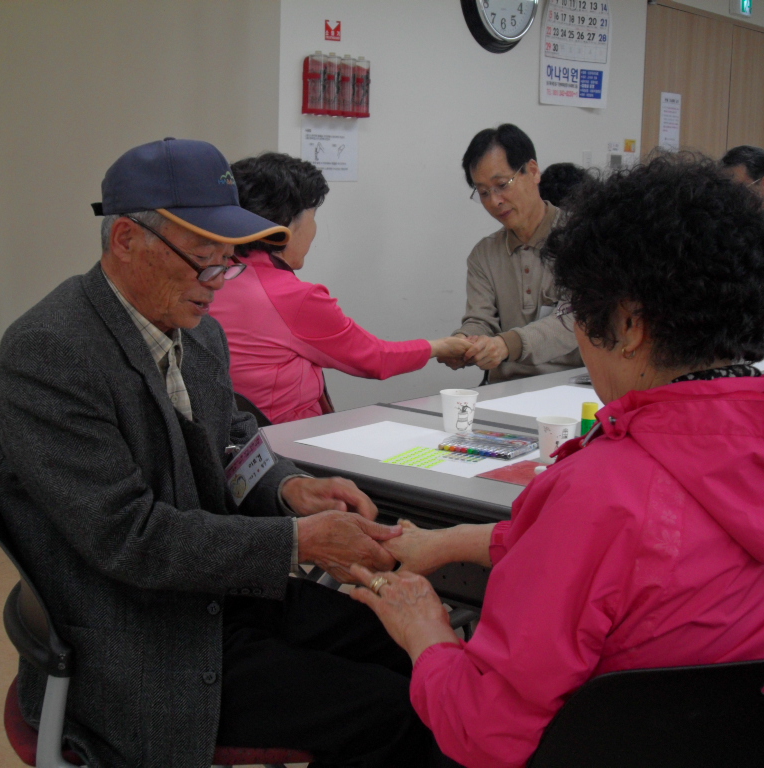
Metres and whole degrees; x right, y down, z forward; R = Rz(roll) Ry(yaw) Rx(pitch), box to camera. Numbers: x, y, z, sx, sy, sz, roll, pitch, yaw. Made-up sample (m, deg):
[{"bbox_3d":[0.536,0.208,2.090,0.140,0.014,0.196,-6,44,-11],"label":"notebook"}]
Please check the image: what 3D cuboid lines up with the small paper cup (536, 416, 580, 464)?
[{"bbox_3d":[0.303,0.096,2.026,0.073,0.077,0.073,2,10,9],"label":"small paper cup"}]

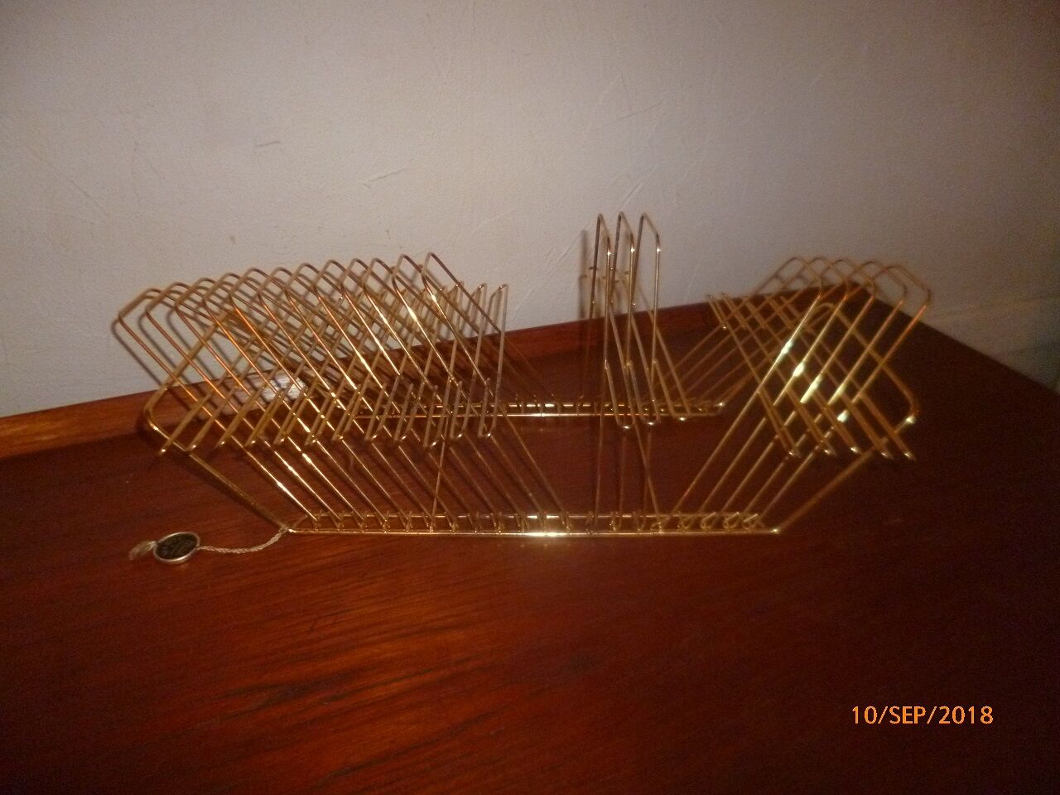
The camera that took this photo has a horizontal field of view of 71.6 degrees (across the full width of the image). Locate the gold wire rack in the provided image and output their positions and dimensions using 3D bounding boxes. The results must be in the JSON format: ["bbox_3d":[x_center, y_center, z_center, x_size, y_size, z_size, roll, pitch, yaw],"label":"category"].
[{"bbox_3d":[-0.003,-0.027,0.403,0.412,0.143,0.195,0,28,-2],"label":"gold wire rack"}]

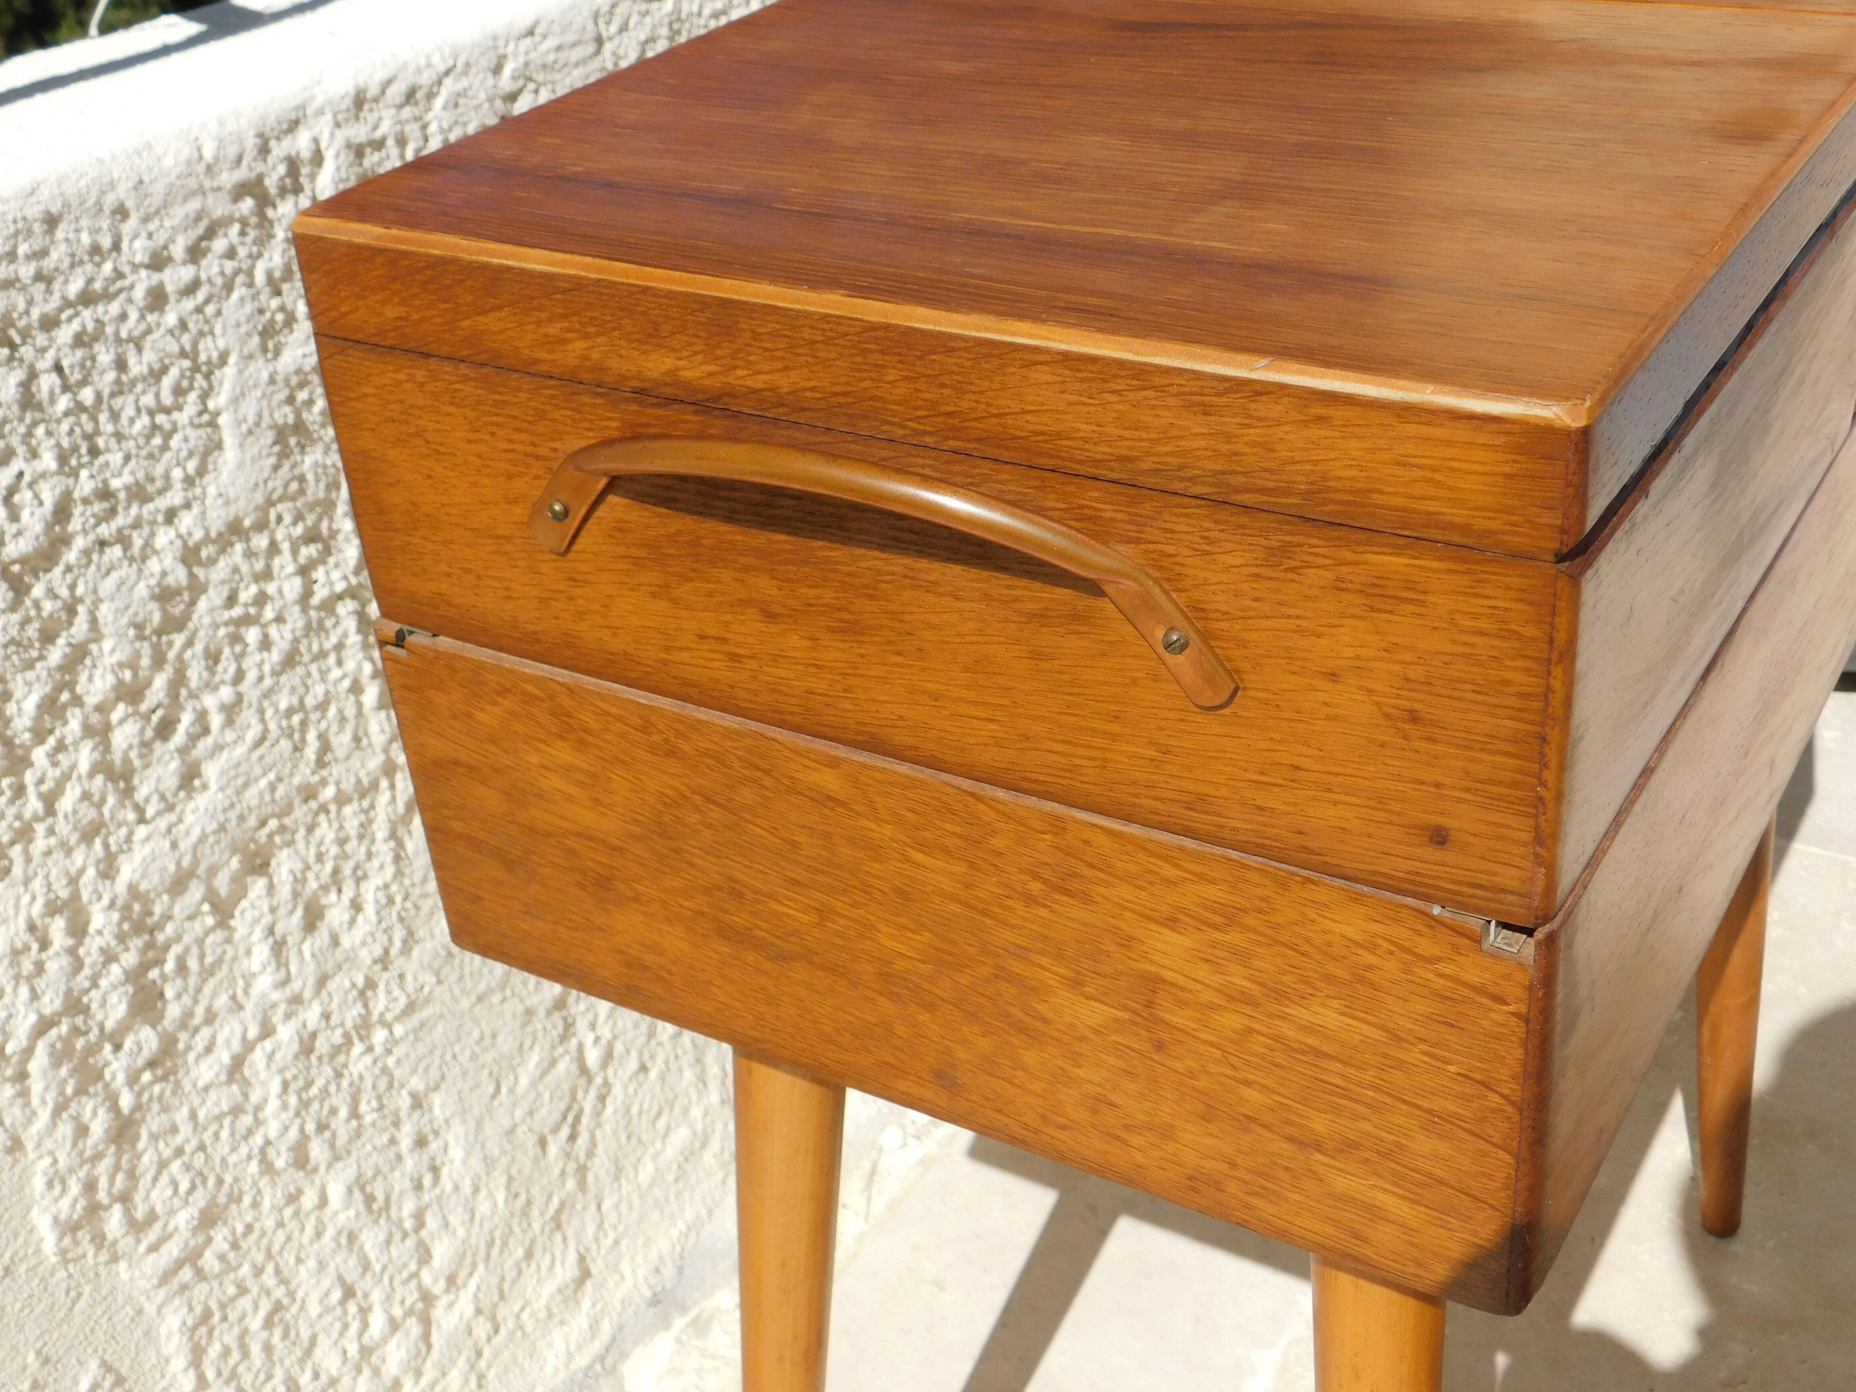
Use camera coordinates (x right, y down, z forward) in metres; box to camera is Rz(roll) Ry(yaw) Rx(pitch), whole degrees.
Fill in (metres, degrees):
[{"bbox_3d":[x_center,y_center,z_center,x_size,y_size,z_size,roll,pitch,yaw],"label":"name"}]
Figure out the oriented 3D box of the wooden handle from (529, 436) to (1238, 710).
[{"bbox_3d":[-0.021,-0.027,0.380,0.157,0.042,0.018,14,34,31],"label":"wooden handle"}]

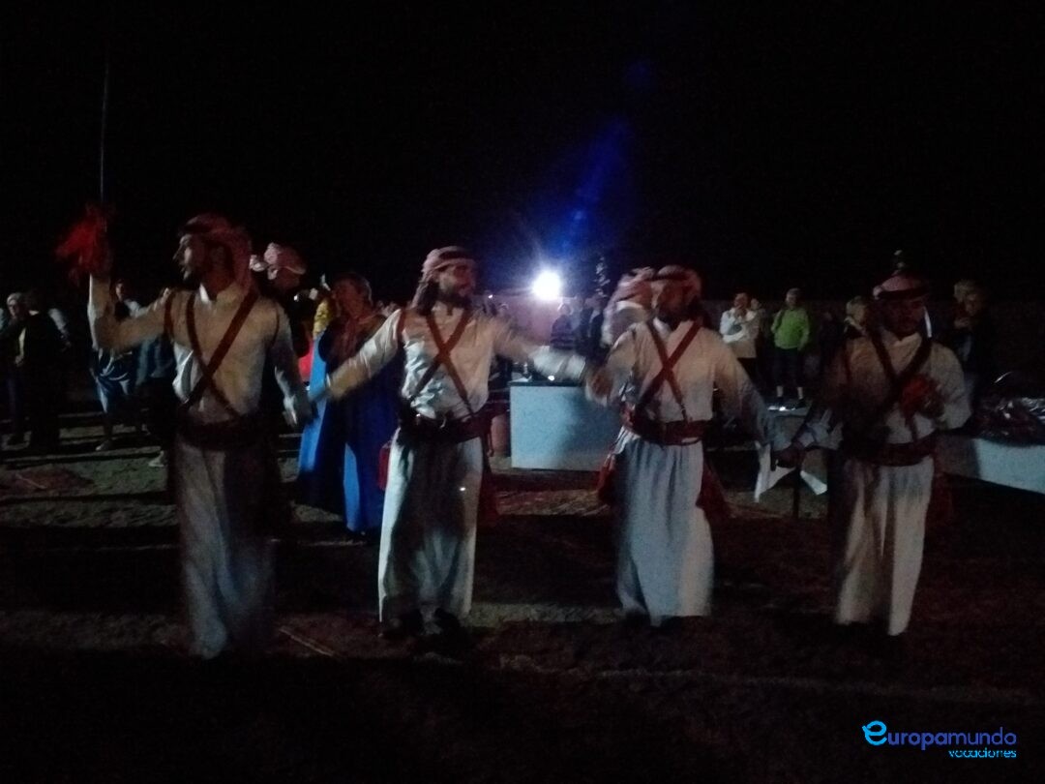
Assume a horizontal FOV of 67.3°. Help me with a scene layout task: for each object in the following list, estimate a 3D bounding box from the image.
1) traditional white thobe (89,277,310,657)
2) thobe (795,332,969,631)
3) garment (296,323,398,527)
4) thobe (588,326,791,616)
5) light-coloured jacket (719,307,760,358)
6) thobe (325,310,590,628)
[{"bbox_3d":[-1.286,0.320,3.130,0.880,1.539,0.450,1,6,7],"label":"traditional white thobe"},{"bbox_3d":[1.588,0.415,3.470,0.739,1.379,0.420,1,7,12],"label":"thobe"},{"bbox_3d":[-1.066,0.230,4.900,0.678,1.332,0.450,-1,6,-6],"label":"garment"},{"bbox_3d":[0.755,0.367,3.550,0.875,1.399,0.420,1,6,7],"label":"thobe"},{"bbox_3d":[2.948,-0.810,10.700,0.554,0.711,0.360,1,6,11],"label":"light-coloured jacket"},{"bbox_3d":[-0.281,0.314,3.380,1.133,1.390,0.450,0,6,-3],"label":"thobe"}]

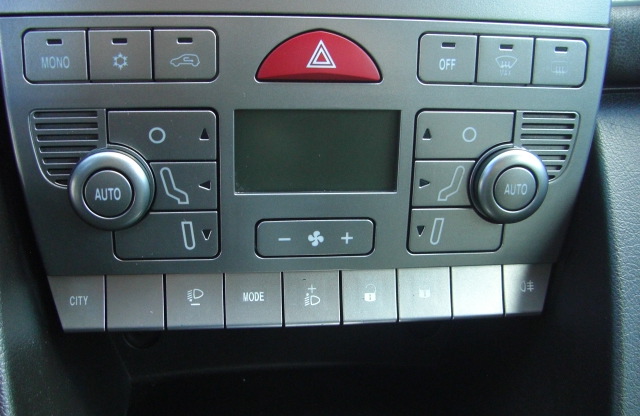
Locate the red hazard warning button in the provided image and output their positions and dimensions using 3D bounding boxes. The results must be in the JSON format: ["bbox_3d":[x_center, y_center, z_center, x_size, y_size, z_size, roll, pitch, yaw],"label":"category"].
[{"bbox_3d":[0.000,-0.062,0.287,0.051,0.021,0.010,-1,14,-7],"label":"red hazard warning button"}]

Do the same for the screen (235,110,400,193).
[{"bbox_3d":[-0.001,-0.024,0.295,0.069,0.035,0.006,-1,14,-7],"label":"screen"}]

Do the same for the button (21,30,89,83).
[{"bbox_3d":[-0.102,-0.059,0.274,0.024,0.020,0.008,-1,14,-7],"label":"button"}]

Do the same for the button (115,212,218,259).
[{"bbox_3d":[-0.064,0.011,0.296,0.043,0.020,0.008,-1,14,-7],"label":"button"}]

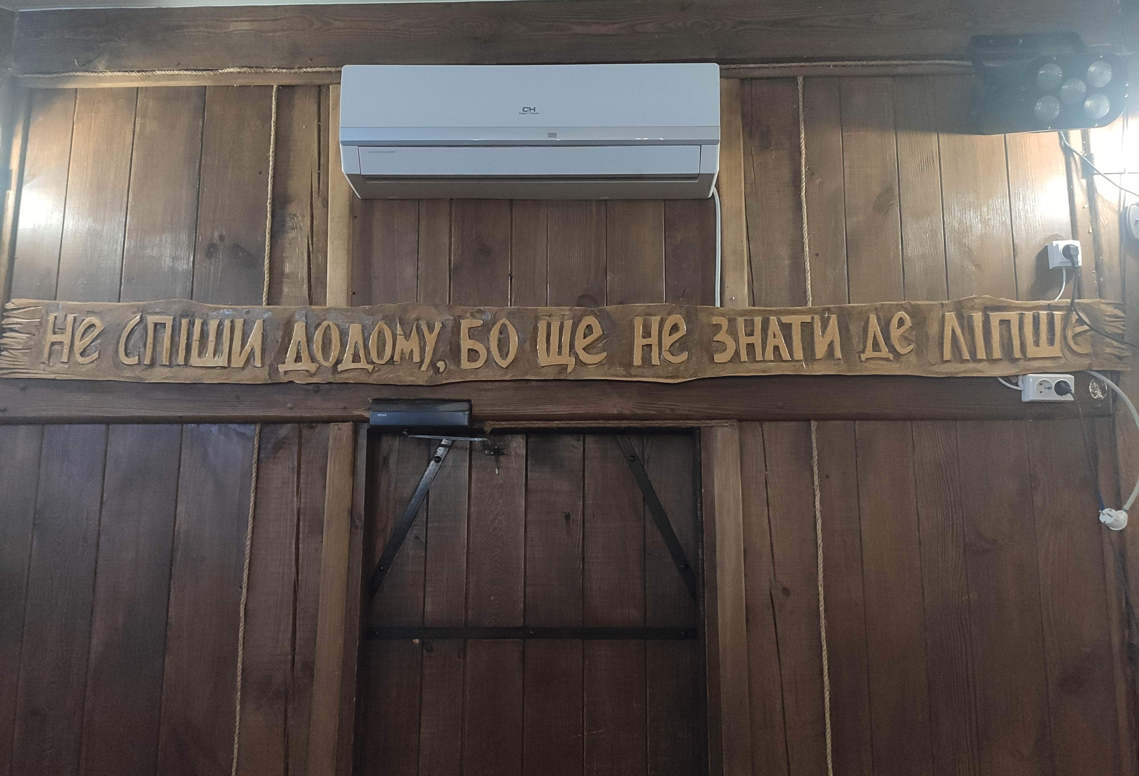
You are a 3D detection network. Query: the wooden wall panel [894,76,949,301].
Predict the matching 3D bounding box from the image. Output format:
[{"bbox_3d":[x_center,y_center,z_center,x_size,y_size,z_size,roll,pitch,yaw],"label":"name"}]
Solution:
[{"bbox_3d":[0.883,-0.492,2.162,0.105,0.625,0.028,0,-9,1],"label":"wooden wall panel"}]

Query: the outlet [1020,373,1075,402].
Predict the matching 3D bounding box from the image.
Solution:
[{"bbox_3d":[1.167,0.003,2.086,0.104,0.062,0.042,0,-9,2],"label":"outlet"}]

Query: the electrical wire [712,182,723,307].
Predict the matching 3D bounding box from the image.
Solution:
[{"bbox_3d":[0.381,-0.363,2.196,0.018,0.320,0.025,0,-9,2],"label":"electrical wire"}]

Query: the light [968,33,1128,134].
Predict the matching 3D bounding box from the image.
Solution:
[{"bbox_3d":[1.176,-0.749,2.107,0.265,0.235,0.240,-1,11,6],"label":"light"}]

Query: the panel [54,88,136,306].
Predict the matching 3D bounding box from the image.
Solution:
[{"bbox_3d":[-1.278,-0.529,2.329,0.172,0.609,0.020,0,-9,2],"label":"panel"}]

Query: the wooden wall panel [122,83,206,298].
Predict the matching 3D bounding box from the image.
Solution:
[{"bbox_3d":[-1.095,-0.528,2.323,0.192,0.611,0.020,0,-9,2],"label":"wooden wall panel"}]

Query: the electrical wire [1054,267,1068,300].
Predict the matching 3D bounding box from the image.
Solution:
[{"bbox_3d":[1.246,-0.262,2.170,0.034,0.086,0.020,0,-9,2],"label":"electrical wire"}]

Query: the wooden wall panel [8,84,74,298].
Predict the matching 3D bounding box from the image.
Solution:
[{"bbox_3d":[-1.357,-0.489,2.220,0.120,0.606,0.028,0,-9,1],"label":"wooden wall panel"}]

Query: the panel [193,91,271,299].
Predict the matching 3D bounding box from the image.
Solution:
[{"bbox_3d":[-0.903,-0.526,2.316,0.193,0.616,0.020,0,-9,2],"label":"panel"}]

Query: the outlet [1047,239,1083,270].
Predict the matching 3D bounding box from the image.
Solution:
[{"bbox_3d":[1.212,-0.324,2.096,0.065,0.065,0.036,0,-9,1],"label":"outlet"}]

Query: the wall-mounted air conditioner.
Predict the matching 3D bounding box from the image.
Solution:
[{"bbox_3d":[-0.090,-0.618,2.066,0.871,0.260,0.200,0,-9,1],"label":"wall-mounted air conditioner"}]

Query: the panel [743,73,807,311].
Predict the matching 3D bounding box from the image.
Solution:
[{"bbox_3d":[0.518,-0.485,2.171,0.145,0.632,0.028,0,-9,1],"label":"panel"}]

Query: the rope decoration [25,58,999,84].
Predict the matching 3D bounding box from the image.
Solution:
[{"bbox_3d":[-0.223,-0.850,2.272,2.546,0.018,0.020,0,-9,2],"label":"rope decoration"}]

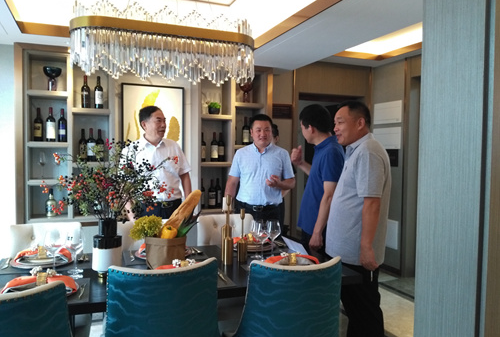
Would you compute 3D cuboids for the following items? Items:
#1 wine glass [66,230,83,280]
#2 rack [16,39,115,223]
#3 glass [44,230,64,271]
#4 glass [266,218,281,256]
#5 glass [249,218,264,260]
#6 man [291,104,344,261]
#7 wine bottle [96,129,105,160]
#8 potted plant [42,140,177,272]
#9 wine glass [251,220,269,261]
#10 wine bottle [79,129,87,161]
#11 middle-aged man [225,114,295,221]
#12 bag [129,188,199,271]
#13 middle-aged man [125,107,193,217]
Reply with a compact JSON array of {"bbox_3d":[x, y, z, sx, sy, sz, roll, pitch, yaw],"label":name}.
[{"bbox_3d":[-0.834,0.408,1.942,0.087,0.228,0.087,-1,3,-23],"label":"wine glass"},{"bbox_3d":[-1.706,-0.311,3.807,0.808,1.563,0.300,0,3,-22],"label":"rack"},{"bbox_3d":[-0.955,0.410,1.977,0.090,0.220,0.090,-1,3,-23],"label":"glass"},{"bbox_3d":[0.139,0.409,2.356,0.083,0.209,0.083,1,3,0],"label":"glass"},{"bbox_3d":[0.042,0.425,2.440,0.085,0.222,0.085,1,3,0],"label":"glass"},{"bbox_3d":[0.486,0.413,2.843,0.400,1.716,0.460,3,3,35],"label":"man"},{"bbox_3d":[-1.454,-0.224,3.926,0.075,0.305,0.075,0,3,-22],"label":"wine bottle"},{"bbox_3d":[-0.696,0.199,2.073,0.640,0.690,0.550,0,3,-22],"label":"potted plant"},{"bbox_3d":[0.070,0.405,2.267,0.087,0.223,0.087,-1,3,-23],"label":"wine glass"},{"bbox_3d":[-1.570,-0.216,3.793,0.076,0.300,0.076,-1,3,-23],"label":"wine bottle"},{"bbox_3d":[0.067,0.418,3.147,0.530,1.668,0.360,1,3,6],"label":"middle-aged man"},{"bbox_3d":[-0.443,0.317,2.147,0.350,0.401,0.240,0,3,-11],"label":"bag"},{"bbox_3d":[-0.673,0.386,3.007,0.530,1.692,0.320,-1,3,-27],"label":"middle-aged man"}]

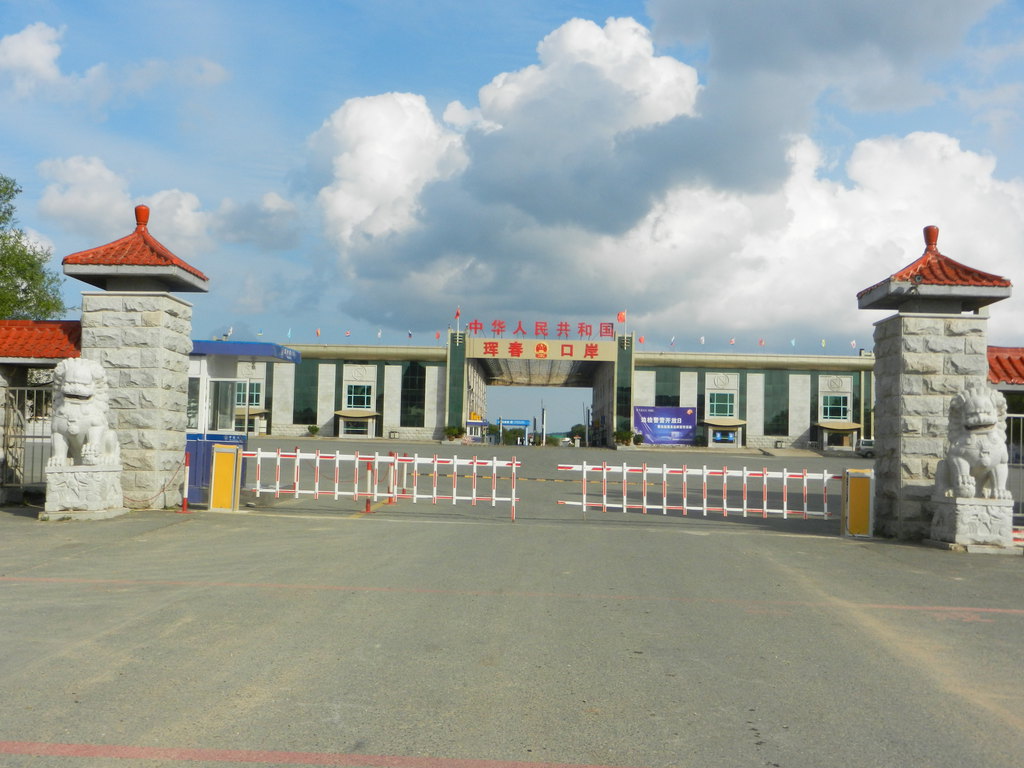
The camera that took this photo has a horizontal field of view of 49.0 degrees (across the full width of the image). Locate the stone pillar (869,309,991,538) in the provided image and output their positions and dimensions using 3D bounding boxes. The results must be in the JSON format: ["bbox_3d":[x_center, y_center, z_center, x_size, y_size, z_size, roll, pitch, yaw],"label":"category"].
[{"bbox_3d":[6.562,0.696,17.664,1.357,3.414,1.336,1,-3,2],"label":"stone pillar"}]

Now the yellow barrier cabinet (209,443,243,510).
[{"bbox_3d":[-4.531,1.510,17.863,0.380,1.016,0.337,1,-3,2],"label":"yellow barrier cabinet"}]

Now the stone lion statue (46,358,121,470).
[{"bbox_3d":[-6.329,0.422,16.850,0.780,1.592,0.949,1,-3,2],"label":"stone lion statue"}]

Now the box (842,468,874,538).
[{"bbox_3d":[5.299,1.825,17.225,0.375,1.005,0.337,1,-3,2],"label":"box"}]

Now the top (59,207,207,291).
[{"bbox_3d":[-6.152,-2.175,18.641,1.785,1.524,1.775,1,-3,2],"label":"top"}]

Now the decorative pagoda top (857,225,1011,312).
[{"bbox_3d":[6.628,-1.768,17.793,1.785,1.524,1.775,1,-3,2],"label":"decorative pagoda top"}]

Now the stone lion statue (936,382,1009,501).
[{"bbox_3d":[6.594,0.786,16.117,0.767,1.701,0.949,1,-3,2],"label":"stone lion statue"}]

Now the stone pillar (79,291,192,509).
[{"bbox_3d":[-6.218,0.290,18.512,1.357,3.414,1.336,1,-3,2],"label":"stone pillar"}]

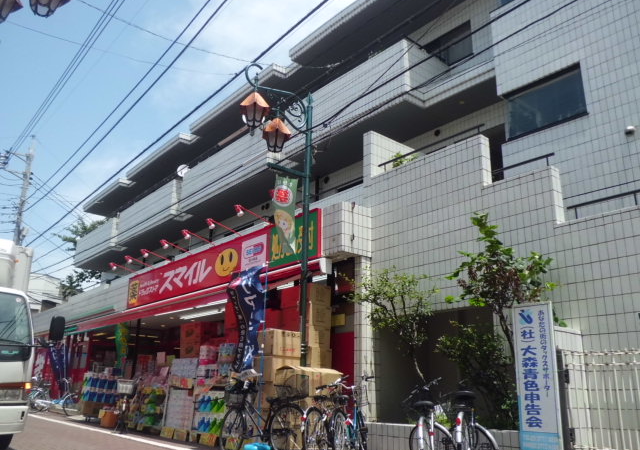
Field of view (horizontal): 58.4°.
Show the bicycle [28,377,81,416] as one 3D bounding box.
[{"bbox_3d":[-7.752,5.051,16.850,1.720,1.040,0.550,-4,-17,17],"label":"bicycle"}]

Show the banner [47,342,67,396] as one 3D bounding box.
[{"bbox_3d":[-8.706,4.751,19.011,0.620,1.731,0.200,13,-20,-36],"label":"banner"}]

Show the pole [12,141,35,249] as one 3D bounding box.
[{"bbox_3d":[-13.060,1.581,24.385,0.400,11.625,0.400,13,-20,-36],"label":"pole"}]

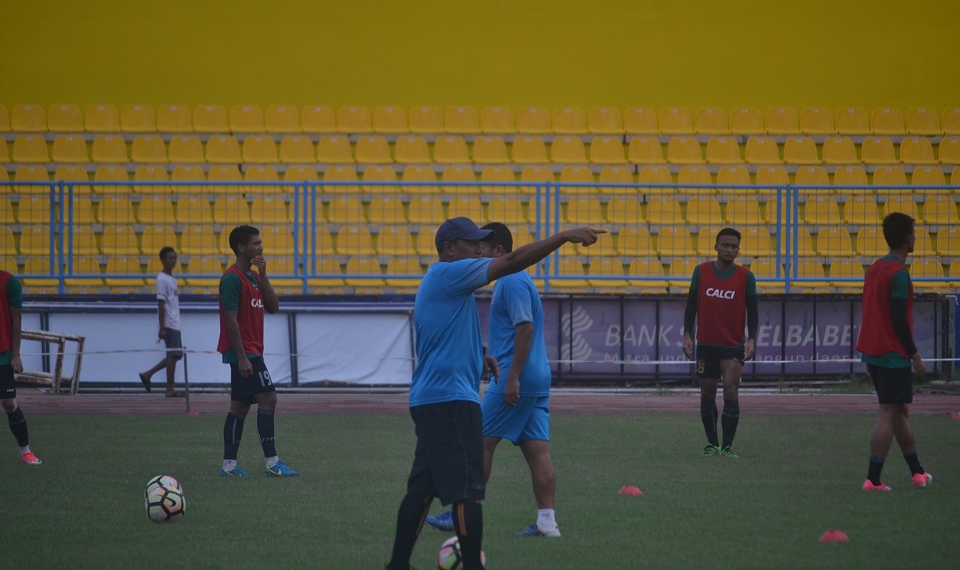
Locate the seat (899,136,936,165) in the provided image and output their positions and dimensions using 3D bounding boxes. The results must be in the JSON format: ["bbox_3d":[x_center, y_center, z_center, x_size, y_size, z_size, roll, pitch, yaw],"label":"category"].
[{"bbox_3d":[5.628,-1.723,92.550,0.450,0.355,0.420,0,0,-5],"label":"seat"}]

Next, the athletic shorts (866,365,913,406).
[{"bbox_3d":[2.606,0.560,45.600,0.280,0.380,0.350,0,0,-35],"label":"athletic shorts"}]

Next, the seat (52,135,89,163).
[{"bbox_3d":[-5.144,-1.702,90.505,0.440,0.350,0.420,0,0,-5],"label":"seat"}]

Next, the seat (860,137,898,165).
[{"bbox_3d":[5.167,-1.731,93.225,0.455,0.355,0.410,0,0,-2],"label":"seat"}]

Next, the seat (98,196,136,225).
[{"bbox_3d":[-4.581,-0.947,90.977,0.455,0.355,0.410,0,0,-8],"label":"seat"}]

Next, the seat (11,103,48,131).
[{"bbox_3d":[-5.521,-2.046,88.223,0.440,0.345,0.420,0,0,-3],"label":"seat"}]

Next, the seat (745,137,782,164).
[{"bbox_3d":[3.448,-1.635,87.872,0.440,0.345,0.420,0,0,-3],"label":"seat"}]

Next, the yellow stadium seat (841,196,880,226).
[{"bbox_3d":[4.872,-0.950,91.814,0.455,0.355,0.410,0,0,-2],"label":"yellow stadium seat"}]

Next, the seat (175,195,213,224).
[{"bbox_3d":[-3.615,-0.949,91.106,0.455,0.355,0.410,0,0,-7],"label":"seat"}]

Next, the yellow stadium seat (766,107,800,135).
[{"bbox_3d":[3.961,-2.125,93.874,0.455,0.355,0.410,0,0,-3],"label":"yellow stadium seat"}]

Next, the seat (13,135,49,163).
[{"bbox_3d":[-5.517,-1.663,88.366,0.450,0.350,0.420,0,0,-4],"label":"seat"}]

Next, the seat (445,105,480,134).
[{"bbox_3d":[-0.219,-2.125,92.882,0.450,0.355,0.420,0,0,-5],"label":"seat"}]

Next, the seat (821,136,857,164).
[{"bbox_3d":[4.624,-1.721,92.470,0.450,0.355,0.420,0,0,-5],"label":"seat"}]

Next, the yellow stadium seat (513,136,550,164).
[{"bbox_3d":[0.623,-1.672,88.849,0.450,0.350,0.420,0,0,-4],"label":"yellow stadium seat"}]

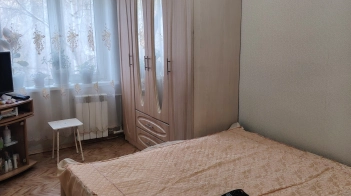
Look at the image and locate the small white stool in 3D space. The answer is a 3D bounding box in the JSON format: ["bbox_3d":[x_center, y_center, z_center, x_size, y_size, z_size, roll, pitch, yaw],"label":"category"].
[{"bbox_3d":[-1.216,0.491,3.660,0.310,0.428,0.295,-8,14,-31],"label":"small white stool"}]

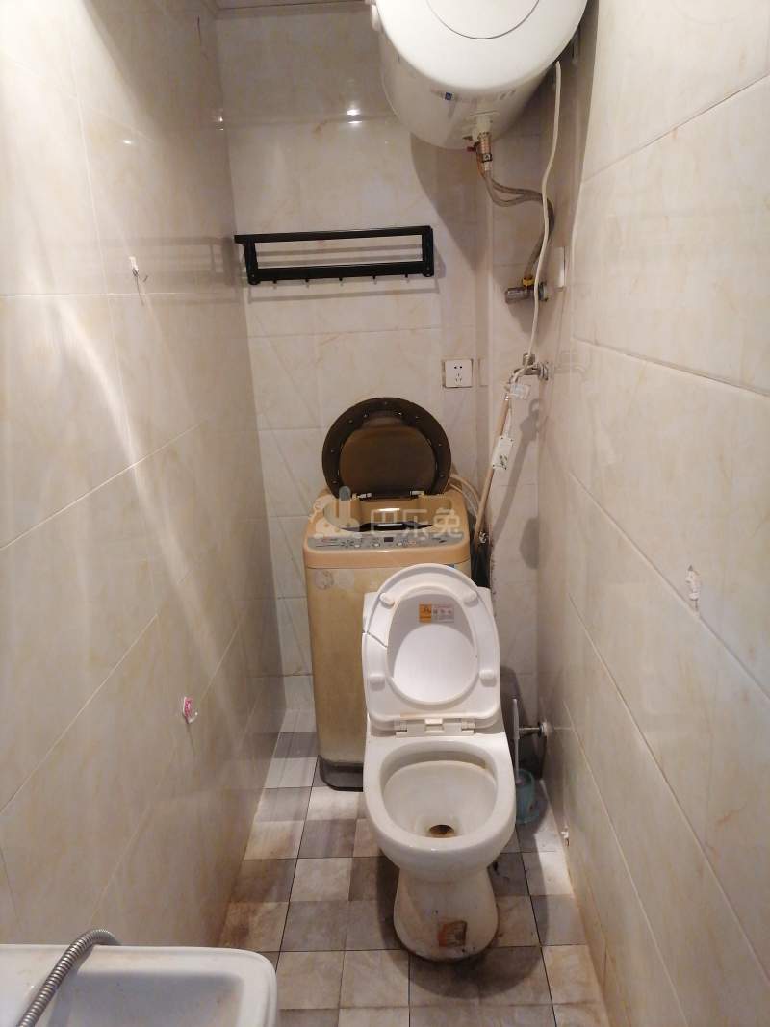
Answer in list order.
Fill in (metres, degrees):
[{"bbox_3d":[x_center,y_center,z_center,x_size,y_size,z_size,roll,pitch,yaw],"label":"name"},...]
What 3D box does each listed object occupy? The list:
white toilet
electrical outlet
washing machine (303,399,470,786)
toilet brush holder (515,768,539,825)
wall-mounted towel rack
[{"bbox_3d":[0.125,0.552,1.861,0.355,0.800,0.665,-3,17,2],"label":"white toilet"},{"bbox_3d":[0.232,-0.437,2.414,0.086,0.086,0.012,-3,17,2],"label":"electrical outlet"},{"bbox_3d":[0.019,0.233,2.374,0.478,1.125,0.470,-3,17,3],"label":"washing machine"},{"bbox_3d":[0.380,0.796,2.178,0.106,0.122,0.106,-3,17,2],"label":"toilet brush holder"},{"bbox_3d":[-0.136,-0.742,2.234,0.555,0.138,0.200,-3,17,2],"label":"wall-mounted towel rack"}]

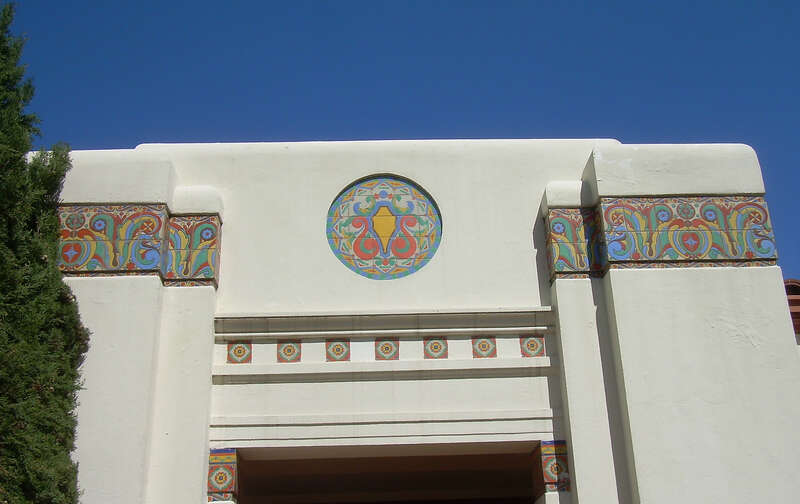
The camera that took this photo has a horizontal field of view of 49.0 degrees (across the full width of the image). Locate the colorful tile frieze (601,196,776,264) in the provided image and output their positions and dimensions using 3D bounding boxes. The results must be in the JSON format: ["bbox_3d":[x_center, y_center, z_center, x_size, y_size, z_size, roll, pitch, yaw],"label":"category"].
[{"bbox_3d":[1.870,-0.128,5.705,1.084,0.490,0.050,-1,-23,-2],"label":"colorful tile frieze"}]

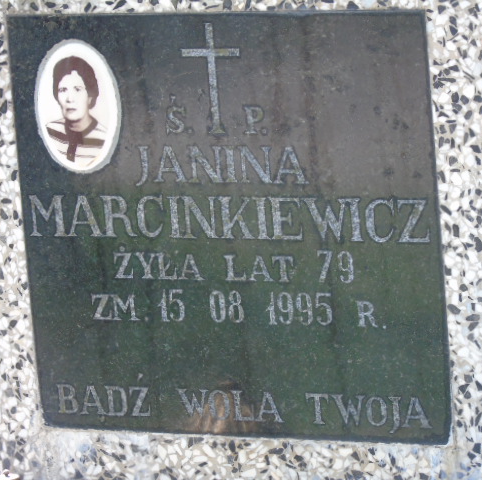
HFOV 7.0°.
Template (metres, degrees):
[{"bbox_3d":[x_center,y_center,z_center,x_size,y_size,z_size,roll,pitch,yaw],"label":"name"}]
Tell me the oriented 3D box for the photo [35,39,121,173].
[{"bbox_3d":[-0.147,-0.118,3.489,0.087,0.121,0.010,1,12,26],"label":"photo"}]

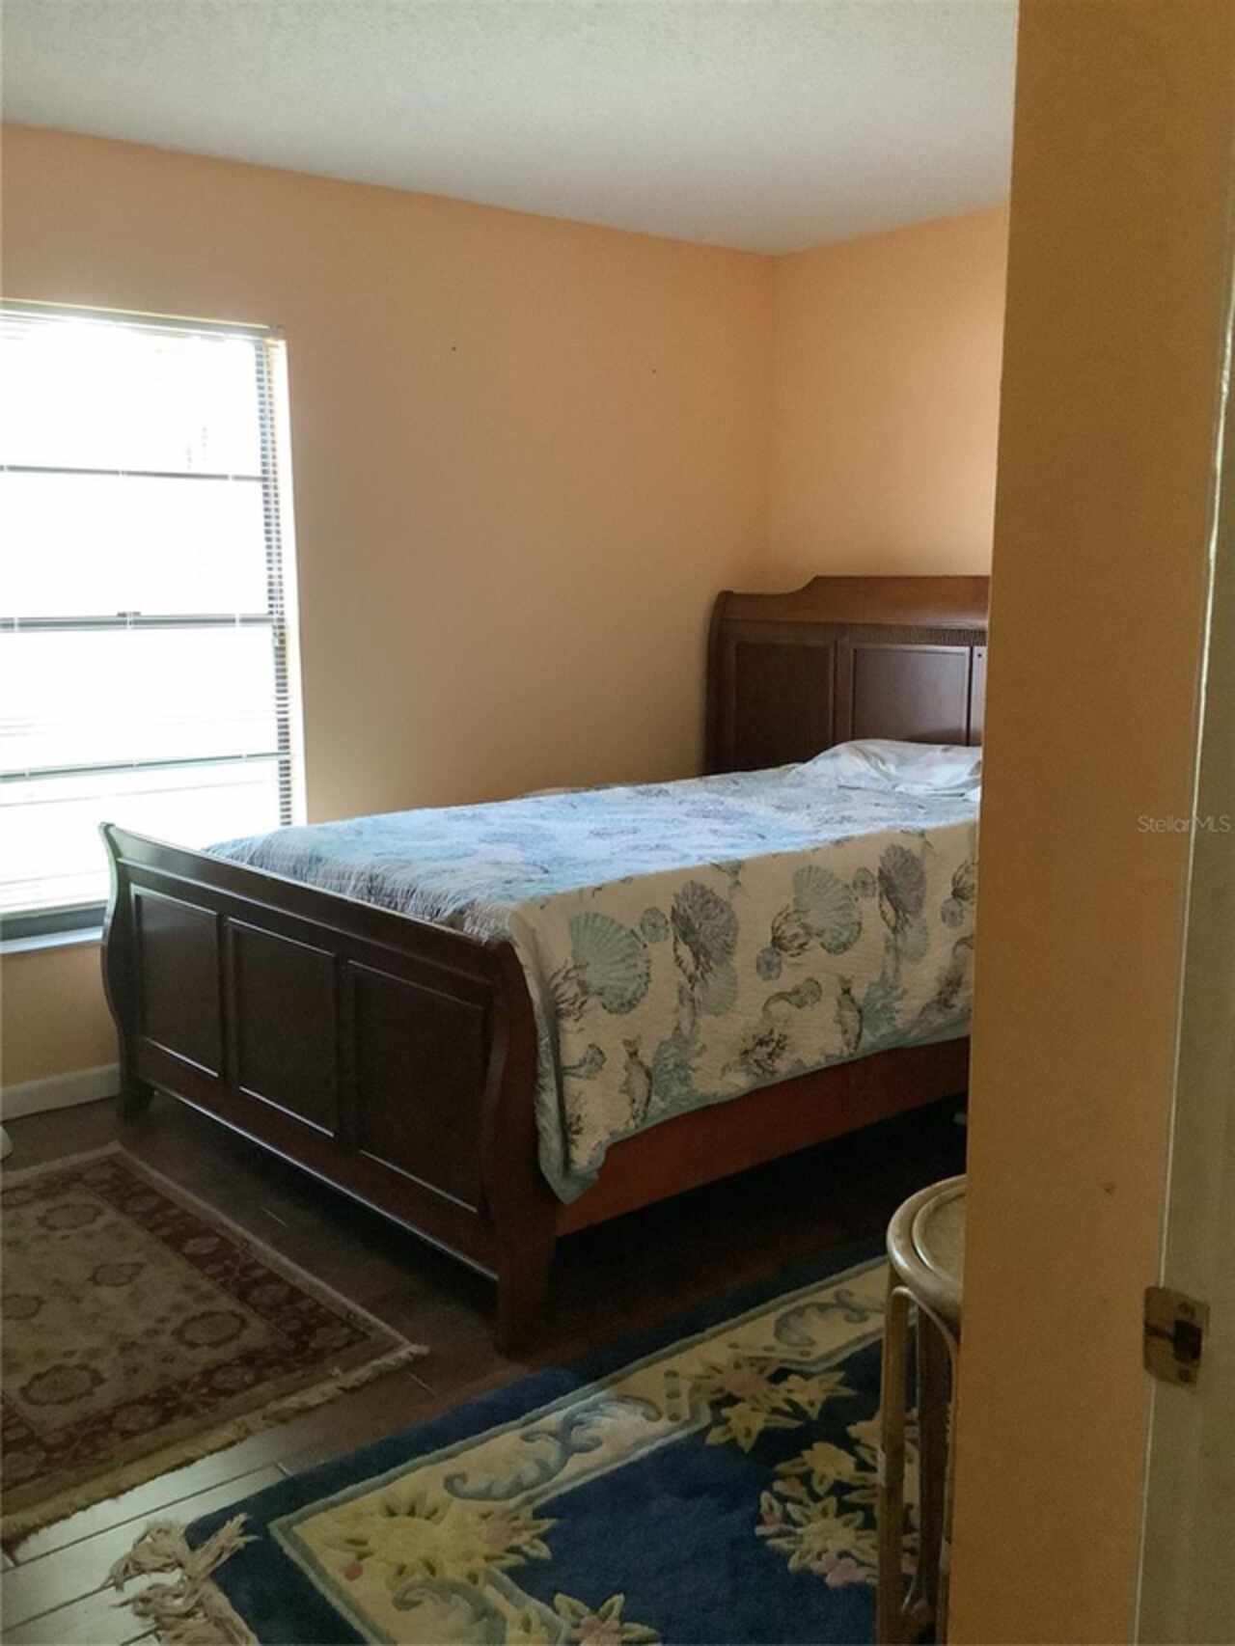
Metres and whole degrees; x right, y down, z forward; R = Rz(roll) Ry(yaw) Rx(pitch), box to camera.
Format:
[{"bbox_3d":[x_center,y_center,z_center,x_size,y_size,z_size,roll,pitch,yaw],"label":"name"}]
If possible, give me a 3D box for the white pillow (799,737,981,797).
[{"bbox_3d":[0.833,-0.170,4.029,0.470,0.130,0.690,-9,13,-41],"label":"white pillow"}]

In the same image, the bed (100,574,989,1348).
[{"bbox_3d":[0.093,0.056,3.823,2.300,1.350,1.640,-9,13,-41],"label":"bed"}]

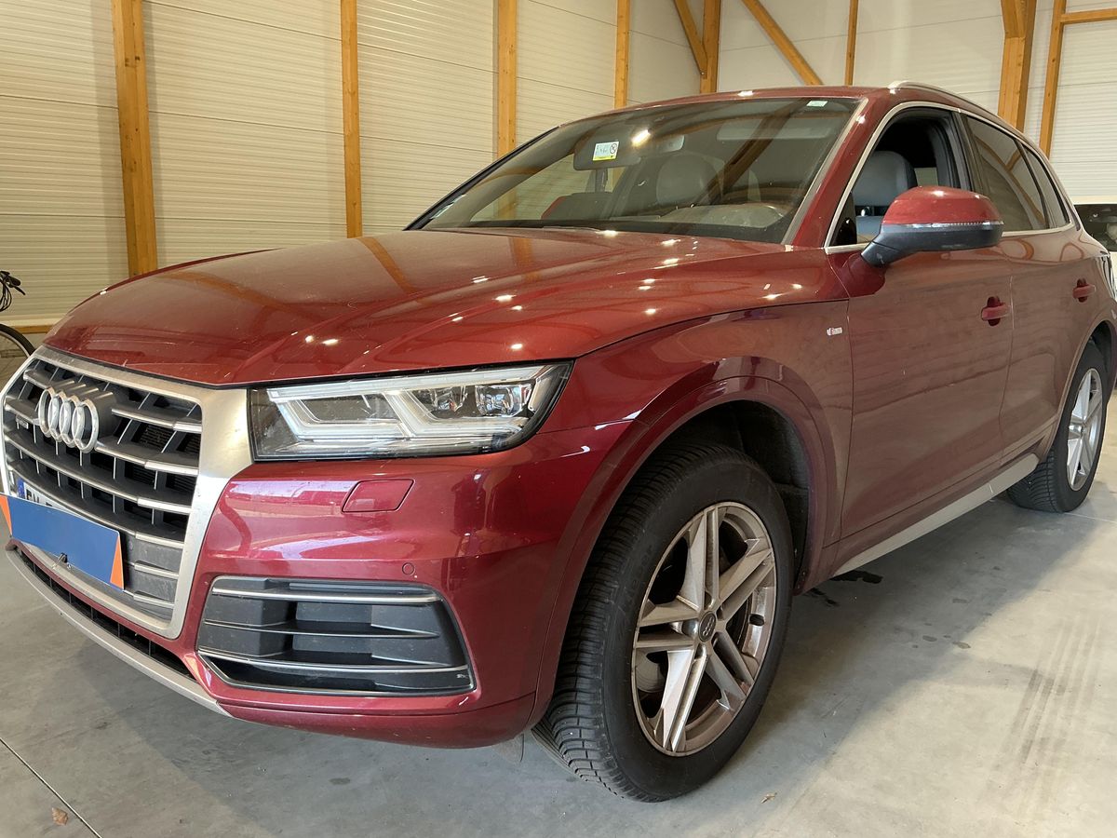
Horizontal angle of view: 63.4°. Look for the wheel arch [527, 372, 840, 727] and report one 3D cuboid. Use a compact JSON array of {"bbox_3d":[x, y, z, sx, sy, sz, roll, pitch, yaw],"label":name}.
[{"bbox_3d":[0.291,0.182,1.822,0.130,0.590,1.020,10,15,43],"label":"wheel arch"}]

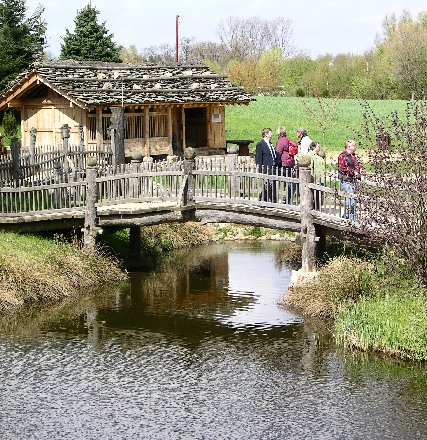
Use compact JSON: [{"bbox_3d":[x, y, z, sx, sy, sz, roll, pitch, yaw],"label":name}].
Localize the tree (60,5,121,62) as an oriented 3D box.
[{"bbox_3d":[-5.851,-7.254,75.000,4.300,5.990,4.300,0,6,0],"label":"tree"}]

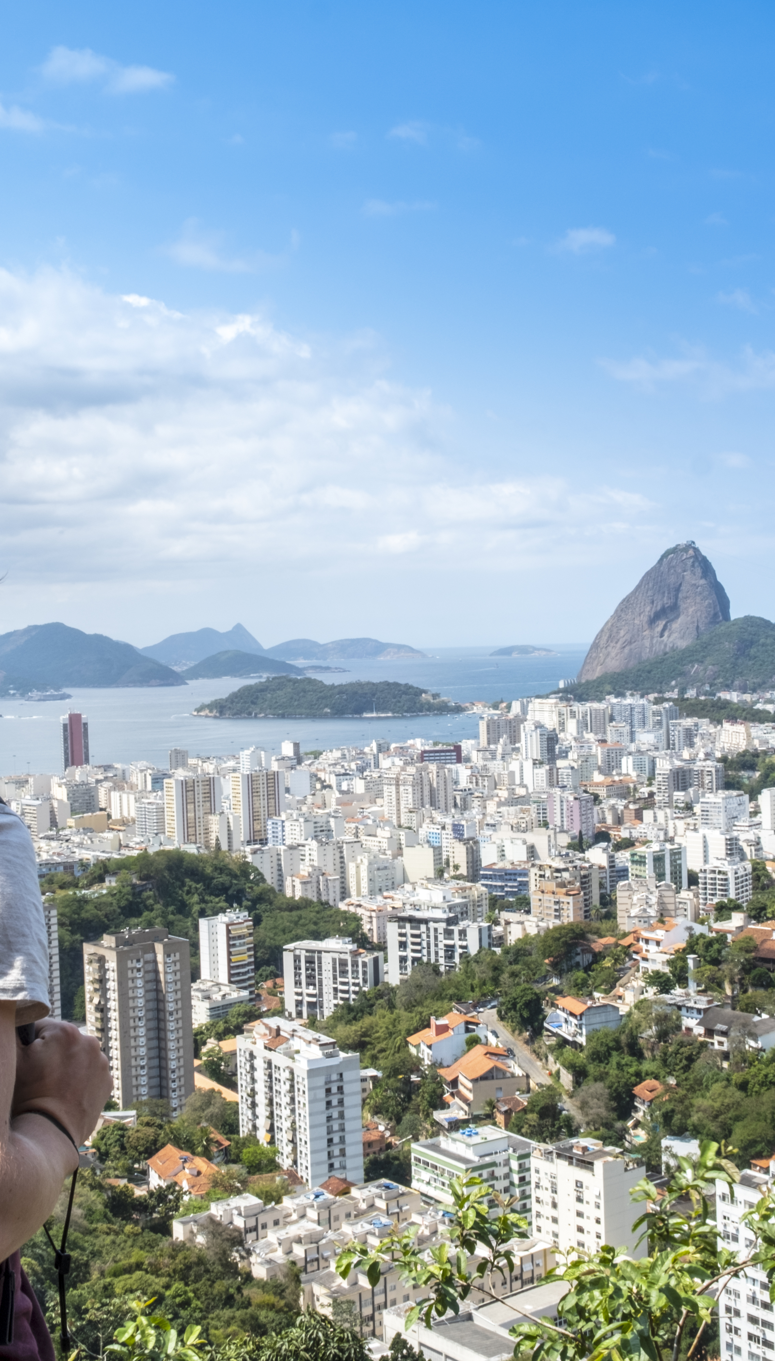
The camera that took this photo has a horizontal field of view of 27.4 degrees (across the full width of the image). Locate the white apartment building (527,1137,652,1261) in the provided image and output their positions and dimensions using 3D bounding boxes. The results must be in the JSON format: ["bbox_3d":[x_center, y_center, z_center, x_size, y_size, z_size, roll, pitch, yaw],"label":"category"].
[{"bbox_3d":[42.450,108.790,328.580,11.800,26.700,19.500,-3,2,-37],"label":"white apartment building"}]

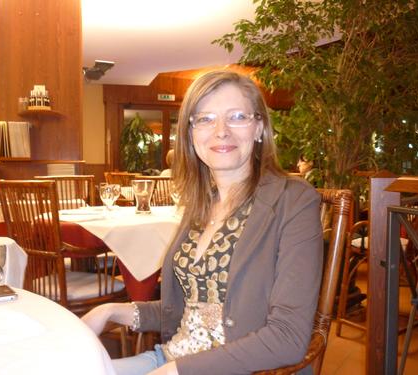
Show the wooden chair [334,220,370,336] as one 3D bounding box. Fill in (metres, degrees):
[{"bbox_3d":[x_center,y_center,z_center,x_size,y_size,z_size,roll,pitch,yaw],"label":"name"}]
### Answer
[{"bbox_3d":[1.068,0.462,2.865,0.470,0.890,0.490,-2,3,-37],"label":"wooden chair"}]

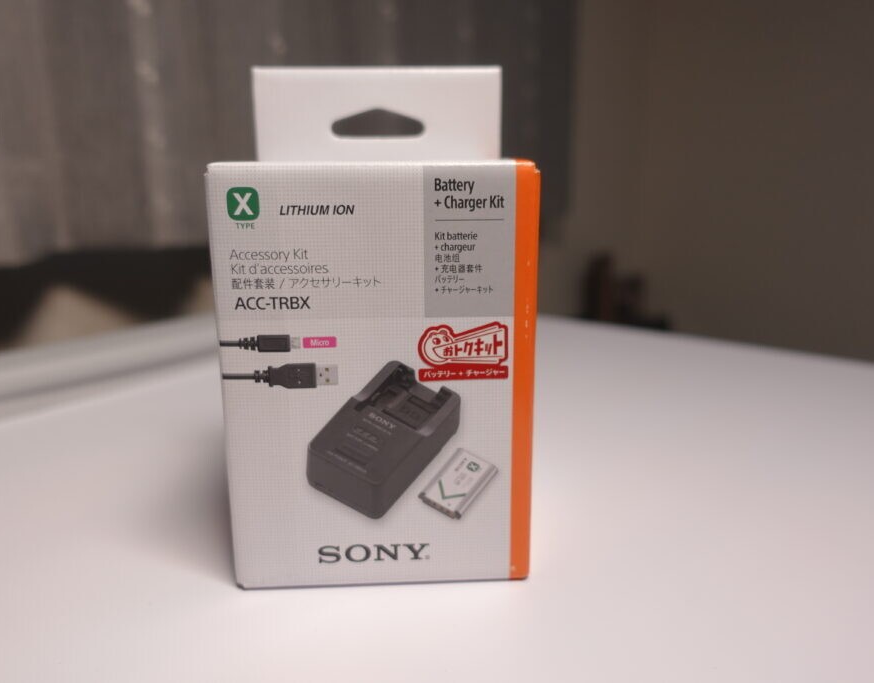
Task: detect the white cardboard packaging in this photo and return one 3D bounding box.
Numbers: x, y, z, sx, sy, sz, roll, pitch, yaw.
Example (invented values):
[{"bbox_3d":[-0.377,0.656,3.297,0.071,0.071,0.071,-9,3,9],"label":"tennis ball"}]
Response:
[{"bbox_3d":[-0.019,-0.008,0.229,0.095,0.167,0.050,-1,13,-3],"label":"white cardboard packaging"}]

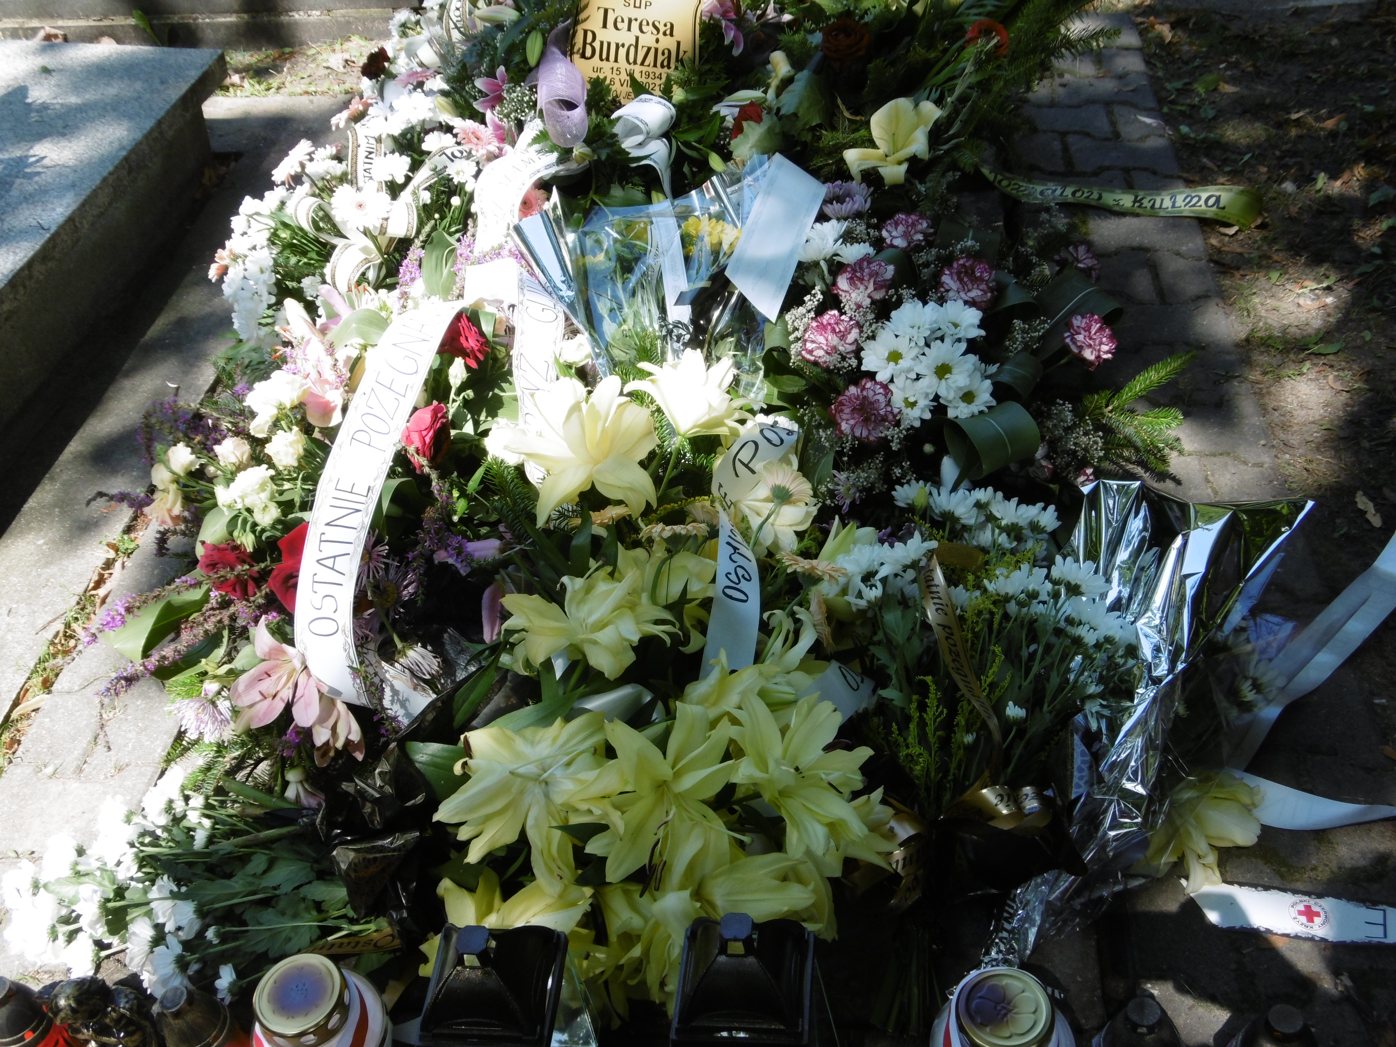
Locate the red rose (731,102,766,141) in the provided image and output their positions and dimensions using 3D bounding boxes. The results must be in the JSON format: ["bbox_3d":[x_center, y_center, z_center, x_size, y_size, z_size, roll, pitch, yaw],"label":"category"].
[{"bbox_3d":[0.071,-0.565,2.160,0.055,0.055,0.055,0,38,0],"label":"red rose"}]

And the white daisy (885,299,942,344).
[{"bbox_3d":[0.261,-0.243,1.850,0.068,0.030,0.062,0,52,6],"label":"white daisy"}]

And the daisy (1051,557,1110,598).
[{"bbox_3d":[0.392,0.055,1.570,0.062,0.058,0.032,5,39,15],"label":"daisy"}]

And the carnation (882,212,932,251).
[{"bbox_3d":[0.277,-0.387,2.030,0.067,0.052,0.065,0,38,0],"label":"carnation"}]

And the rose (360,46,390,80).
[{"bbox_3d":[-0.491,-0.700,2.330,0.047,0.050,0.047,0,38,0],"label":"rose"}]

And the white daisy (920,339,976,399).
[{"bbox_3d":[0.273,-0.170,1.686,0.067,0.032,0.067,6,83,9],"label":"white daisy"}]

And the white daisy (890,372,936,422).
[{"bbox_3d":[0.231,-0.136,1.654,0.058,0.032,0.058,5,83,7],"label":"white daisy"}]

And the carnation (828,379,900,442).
[{"bbox_3d":[0.178,-0.122,1.639,0.073,0.073,0.055,4,-5,6],"label":"carnation"}]

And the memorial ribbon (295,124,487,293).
[{"bbox_3d":[-0.412,-0.416,2.020,0.250,0.170,0.270,0,38,0],"label":"memorial ribbon"}]

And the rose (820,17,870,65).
[{"bbox_3d":[0.227,-0.747,2.371,0.077,0.060,0.077,3,80,5],"label":"rose"}]

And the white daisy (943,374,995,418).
[{"bbox_3d":[0.317,-0.148,1.790,0.062,0.028,0.058,0,60,0],"label":"white daisy"}]

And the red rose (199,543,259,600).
[{"bbox_3d":[-0.563,0.056,1.837,0.073,0.058,0.073,-1,79,6],"label":"red rose"}]

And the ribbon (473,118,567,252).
[{"bbox_3d":[-0.236,-0.442,2.000,0.120,0.090,0.230,11,50,9],"label":"ribbon"}]

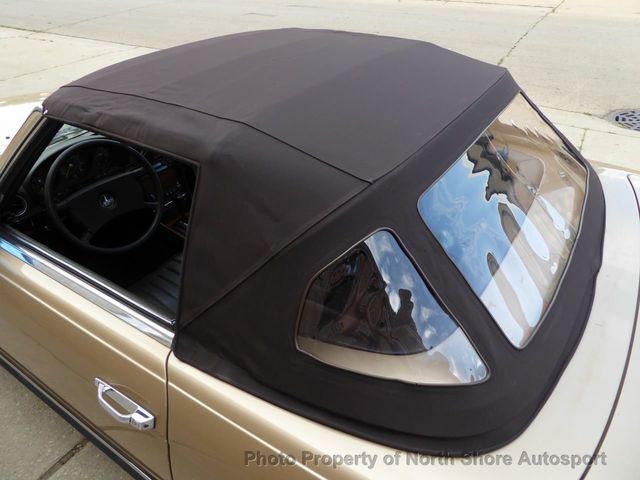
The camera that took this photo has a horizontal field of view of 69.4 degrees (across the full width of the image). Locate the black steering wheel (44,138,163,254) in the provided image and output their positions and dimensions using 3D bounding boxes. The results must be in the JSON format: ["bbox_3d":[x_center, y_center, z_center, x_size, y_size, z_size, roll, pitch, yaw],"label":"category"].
[{"bbox_3d":[-0.768,-0.159,1.669,0.090,0.405,0.405,-5,25,40],"label":"black steering wheel"}]

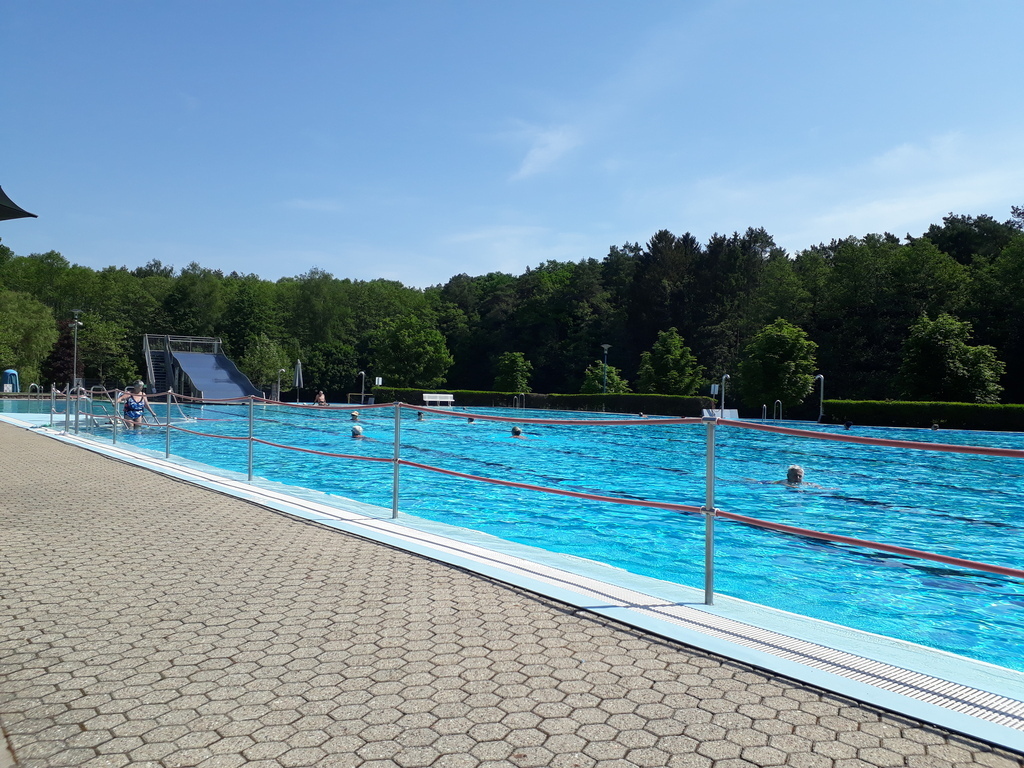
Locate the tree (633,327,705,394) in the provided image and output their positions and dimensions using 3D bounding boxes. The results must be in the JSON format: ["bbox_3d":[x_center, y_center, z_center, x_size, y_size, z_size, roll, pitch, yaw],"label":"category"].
[{"bbox_3d":[10.442,-0.925,53.275,4.486,5.828,4.486,1,-1,11],"label":"tree"}]

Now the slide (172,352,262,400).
[{"bbox_3d":[-19.114,-0.456,51.668,3.600,3.300,7.200,2,-1,-38],"label":"slide"}]

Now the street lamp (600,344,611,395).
[{"bbox_3d":[6.293,-0.392,54.202,0.650,4.582,0.650,1,-1,7],"label":"street lamp"}]

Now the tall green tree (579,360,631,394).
[{"bbox_3d":[6.684,0.124,58.082,3.632,3.669,3.632,1,-1,7],"label":"tall green tree"}]

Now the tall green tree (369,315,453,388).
[{"bbox_3d":[-8.863,-2.145,68.950,6.967,7.722,6.967,1,-1,-7],"label":"tall green tree"}]

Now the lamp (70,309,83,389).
[{"bbox_3d":[-27.872,-2.112,50.967,0.650,5.164,0.650,2,-1,-29],"label":"lamp"}]

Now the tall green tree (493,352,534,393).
[{"bbox_3d":[-0.014,-0.362,66.548,3.201,4.530,3.201,1,-1,0],"label":"tall green tree"}]

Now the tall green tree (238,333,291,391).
[{"bbox_3d":[-18.034,-1.245,57.968,3.625,4.992,3.625,2,-1,-17],"label":"tall green tree"}]

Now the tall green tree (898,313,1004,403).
[{"bbox_3d":[21.536,-0.718,39.226,5.002,5.596,5.002,1,-1,29],"label":"tall green tree"}]

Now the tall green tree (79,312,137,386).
[{"bbox_3d":[-30.891,-2.444,60.961,4.399,6.036,4.399,2,-1,-27],"label":"tall green tree"}]

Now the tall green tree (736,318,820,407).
[{"bbox_3d":[15.514,-0.908,46.849,4.621,5.877,4.621,1,-1,18],"label":"tall green tree"}]

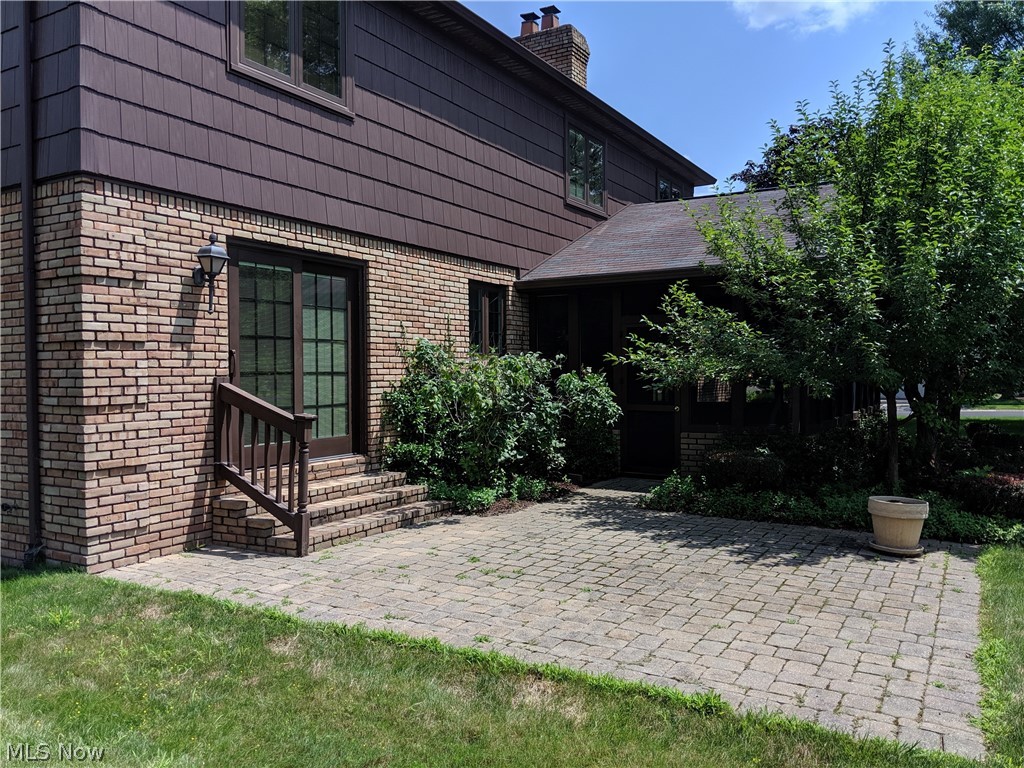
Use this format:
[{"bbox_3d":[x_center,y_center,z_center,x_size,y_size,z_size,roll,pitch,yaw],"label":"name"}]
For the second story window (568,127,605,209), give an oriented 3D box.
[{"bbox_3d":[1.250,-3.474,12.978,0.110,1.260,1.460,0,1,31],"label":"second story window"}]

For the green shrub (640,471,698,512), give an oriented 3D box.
[{"bbox_3d":[1.686,1.110,8.505,0.520,0.380,0.550,0,1,31],"label":"green shrub"}]

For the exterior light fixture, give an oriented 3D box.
[{"bbox_3d":[-2.478,-0.898,6.560,0.270,0.655,0.200,0,1,31],"label":"exterior light fixture"}]

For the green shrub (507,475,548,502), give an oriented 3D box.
[{"bbox_3d":[0.173,1.147,8.995,0.420,0.300,0.430,0,1,31],"label":"green shrub"}]

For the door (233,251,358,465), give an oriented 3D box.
[{"bbox_3d":[-2.030,-0.242,7.683,0.120,1.980,1.760,0,1,31],"label":"door"}]

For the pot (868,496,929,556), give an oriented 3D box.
[{"bbox_3d":[3.195,1.177,6.631,0.450,0.400,0.450,0,1,31],"label":"pot"}]

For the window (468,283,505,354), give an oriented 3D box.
[{"bbox_3d":[-0.347,-0.840,10.466,0.110,0.940,0.880,0,1,31],"label":"window"}]

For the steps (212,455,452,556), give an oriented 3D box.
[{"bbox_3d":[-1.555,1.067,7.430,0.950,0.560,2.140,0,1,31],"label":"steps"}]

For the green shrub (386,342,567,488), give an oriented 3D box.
[{"bbox_3d":[-0.347,0.428,9.296,1.060,1.740,2.300,0,1,31],"label":"green shrub"}]

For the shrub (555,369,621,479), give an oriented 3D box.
[{"bbox_3d":[0.906,0.525,10.470,0.850,1.460,0.880,0,1,0],"label":"shrub"}]

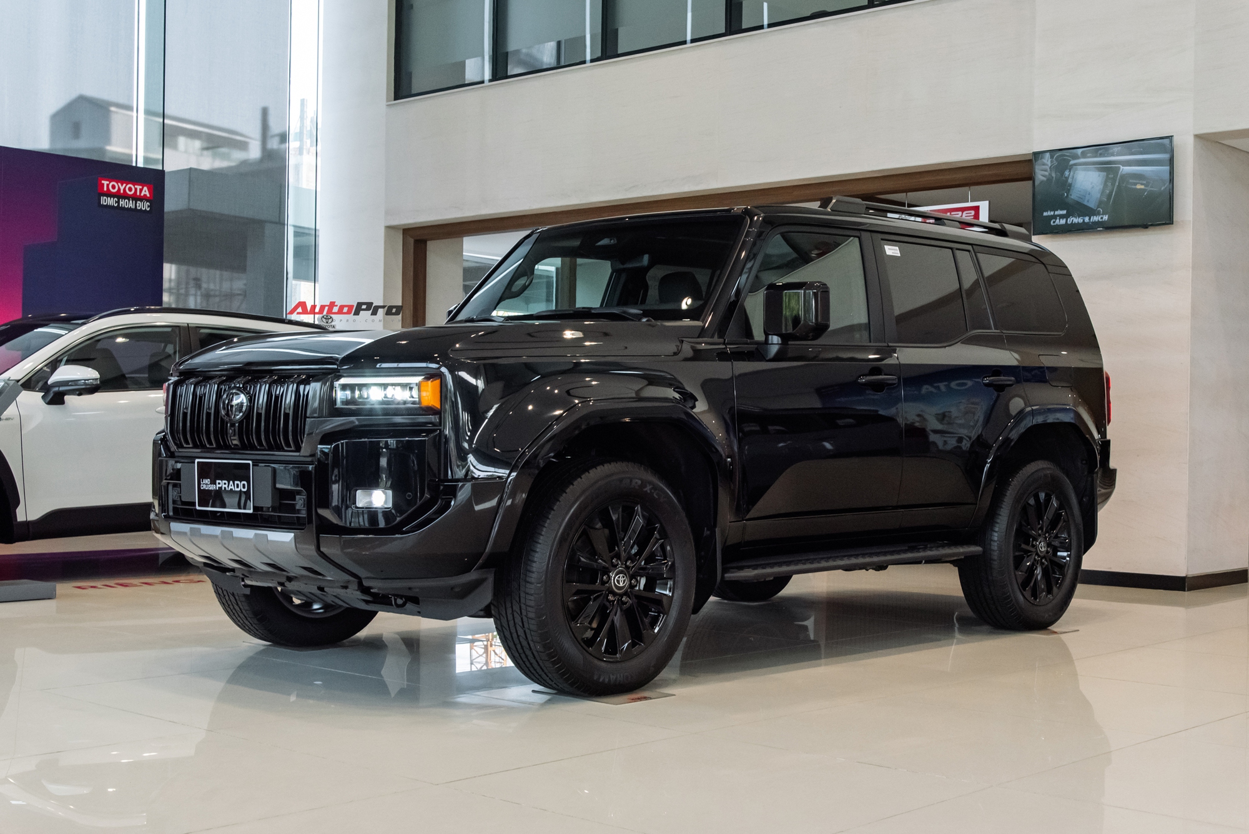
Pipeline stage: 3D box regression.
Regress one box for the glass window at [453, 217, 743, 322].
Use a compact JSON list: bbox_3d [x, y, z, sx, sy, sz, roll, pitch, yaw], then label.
[{"bbox_3d":[-0.117,-0.586,6.612,1.420,0.630,0.100,0,-43,43],"label":"glass window"}]

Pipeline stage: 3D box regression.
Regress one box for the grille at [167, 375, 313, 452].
[{"bbox_3d":[-1.288,-0.011,5.356,0.830,0.265,0.100,0,-1,43],"label":"grille"}]

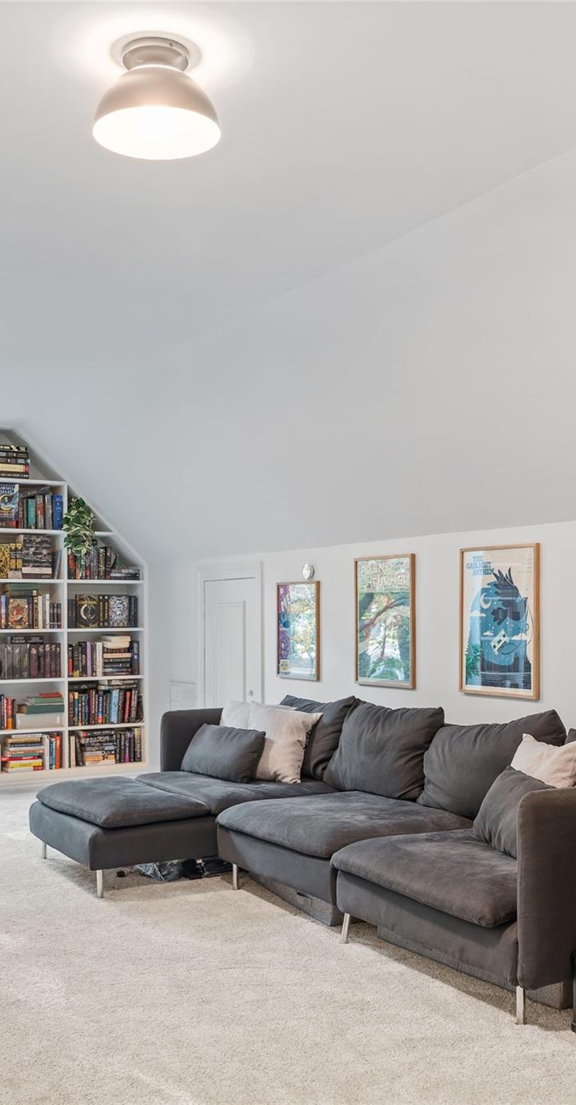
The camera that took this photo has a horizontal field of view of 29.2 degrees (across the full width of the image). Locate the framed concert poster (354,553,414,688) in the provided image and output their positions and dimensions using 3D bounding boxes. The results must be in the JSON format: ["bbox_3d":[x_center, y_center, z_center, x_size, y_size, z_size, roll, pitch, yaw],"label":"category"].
[{"bbox_3d":[0.482,0.342,5.574,0.030,0.655,0.510,1,-3,-30],"label":"framed concert poster"}]

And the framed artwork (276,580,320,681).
[{"bbox_3d":[0.061,0.434,6.135,0.025,0.538,0.442,1,-2,-30],"label":"framed artwork"}]

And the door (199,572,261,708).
[{"bbox_3d":[-0.391,0.890,7.068,0.060,1.460,0.790,1,-3,-30],"label":"door"}]

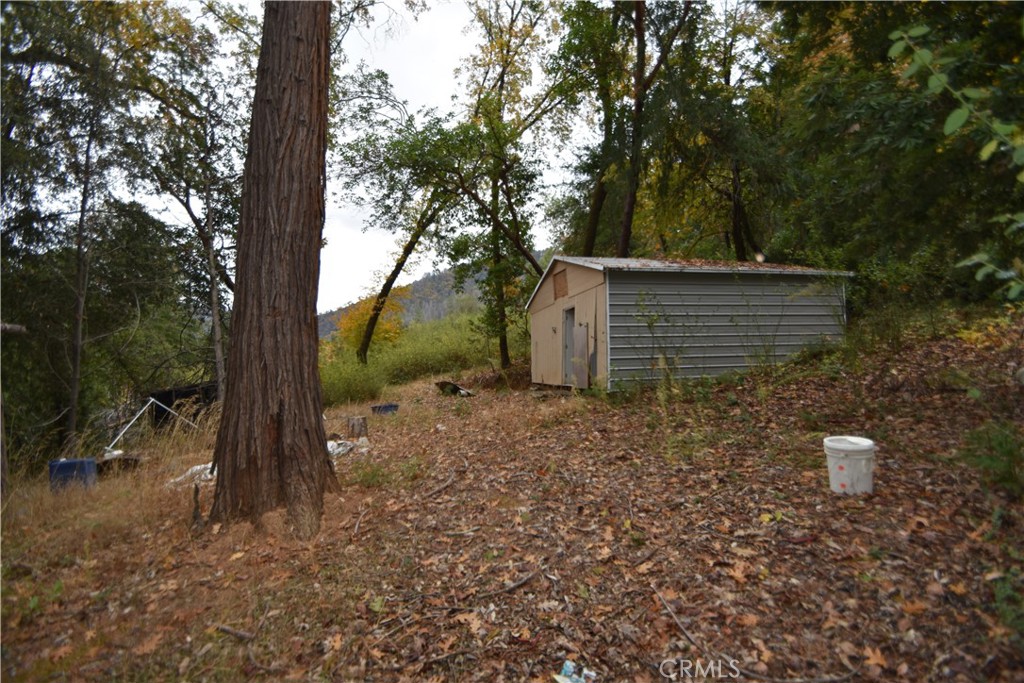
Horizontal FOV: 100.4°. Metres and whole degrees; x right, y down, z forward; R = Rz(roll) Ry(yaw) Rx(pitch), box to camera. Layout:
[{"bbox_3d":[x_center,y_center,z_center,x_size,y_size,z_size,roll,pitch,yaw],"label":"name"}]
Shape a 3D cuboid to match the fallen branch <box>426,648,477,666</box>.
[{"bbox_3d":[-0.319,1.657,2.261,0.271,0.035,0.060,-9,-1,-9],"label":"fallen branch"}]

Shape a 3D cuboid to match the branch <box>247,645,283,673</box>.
[{"bbox_3d":[-1.481,1.854,2.508,0.443,0.035,0.075,-10,-1,38],"label":"branch"}]

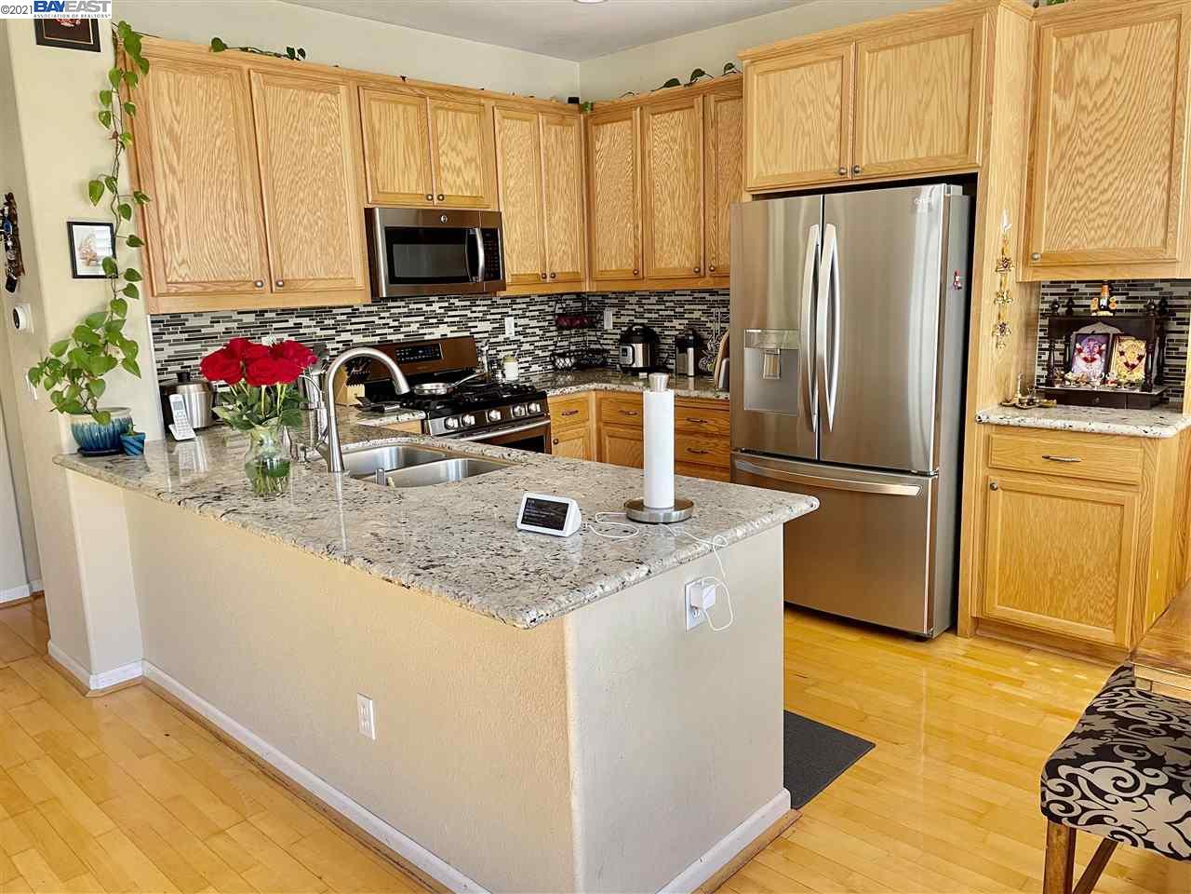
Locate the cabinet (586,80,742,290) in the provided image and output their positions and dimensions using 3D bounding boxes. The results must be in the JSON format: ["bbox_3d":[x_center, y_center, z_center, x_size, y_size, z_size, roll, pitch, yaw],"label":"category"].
[{"bbox_3d":[0.495,-1.327,4.704,1.250,0.977,0.338,8,15,42],"label":"cabinet"}]

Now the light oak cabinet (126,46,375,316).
[{"bbox_3d":[-1.468,-1.070,3.728,0.338,0.977,0.984,8,15,42],"label":"light oak cabinet"}]

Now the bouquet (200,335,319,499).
[{"bbox_3d":[-0.966,-0.090,2.590,0.310,0.421,0.280,-6,12,-20],"label":"bouquet"}]

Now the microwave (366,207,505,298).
[{"bbox_3d":[-0.844,-0.938,4.383,0.400,0.407,0.760,8,15,42],"label":"microwave"}]

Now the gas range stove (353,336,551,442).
[{"bbox_3d":[-0.684,0.080,4.470,0.690,1.180,0.762,8,15,42],"label":"gas range stove"}]

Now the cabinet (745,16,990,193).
[{"bbox_3d":[1.236,-1.394,3.788,1.048,0.578,0.620,8,15,42],"label":"cabinet"}]

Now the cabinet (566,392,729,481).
[{"bbox_3d":[0.552,0.134,4.770,0.950,0.876,0.640,8,15,42],"label":"cabinet"}]

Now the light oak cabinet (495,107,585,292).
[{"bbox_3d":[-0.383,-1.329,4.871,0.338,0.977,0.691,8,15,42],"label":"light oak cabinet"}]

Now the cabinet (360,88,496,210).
[{"bbox_3d":[-0.883,-1.416,4.312,0.338,0.560,0.760,8,15,42],"label":"cabinet"}]

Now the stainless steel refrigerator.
[{"bbox_3d":[1.185,-0.176,3.896,0.908,1.775,0.830,8,15,42],"label":"stainless steel refrigerator"}]

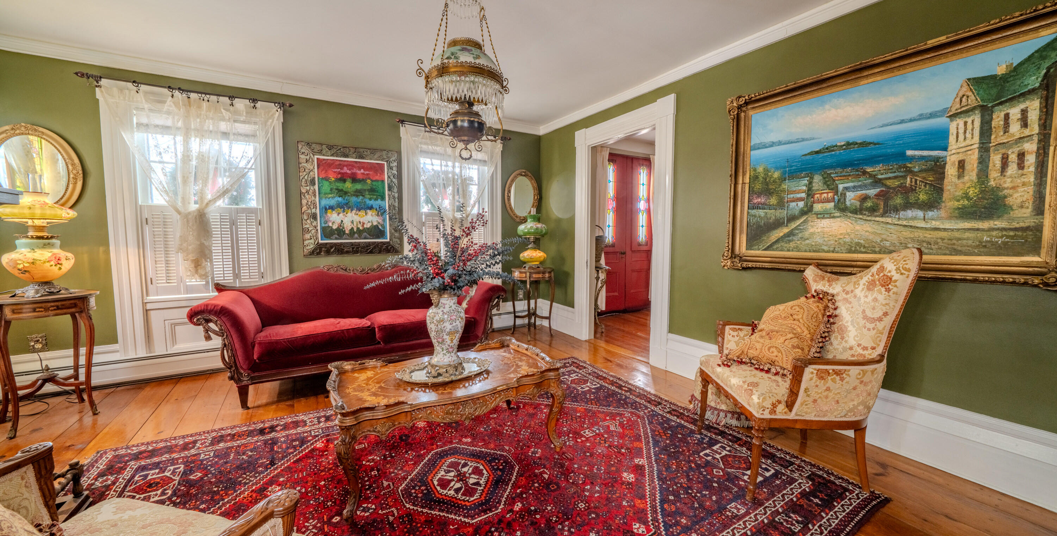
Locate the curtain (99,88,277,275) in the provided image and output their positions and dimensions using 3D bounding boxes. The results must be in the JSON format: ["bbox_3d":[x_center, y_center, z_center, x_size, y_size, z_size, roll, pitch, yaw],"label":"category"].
[{"bbox_3d":[-2.559,-0.604,2.787,1.060,1.420,0.120,-2,5,-28],"label":"curtain"}]

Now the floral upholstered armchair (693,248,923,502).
[{"bbox_3d":[1.256,0.438,1.713,0.700,1.065,0.630,0,5,3],"label":"floral upholstered armchair"}]

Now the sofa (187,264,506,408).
[{"bbox_3d":[-1.310,0.419,2.986,2.140,0.880,0.790,-2,5,-28],"label":"sofa"}]

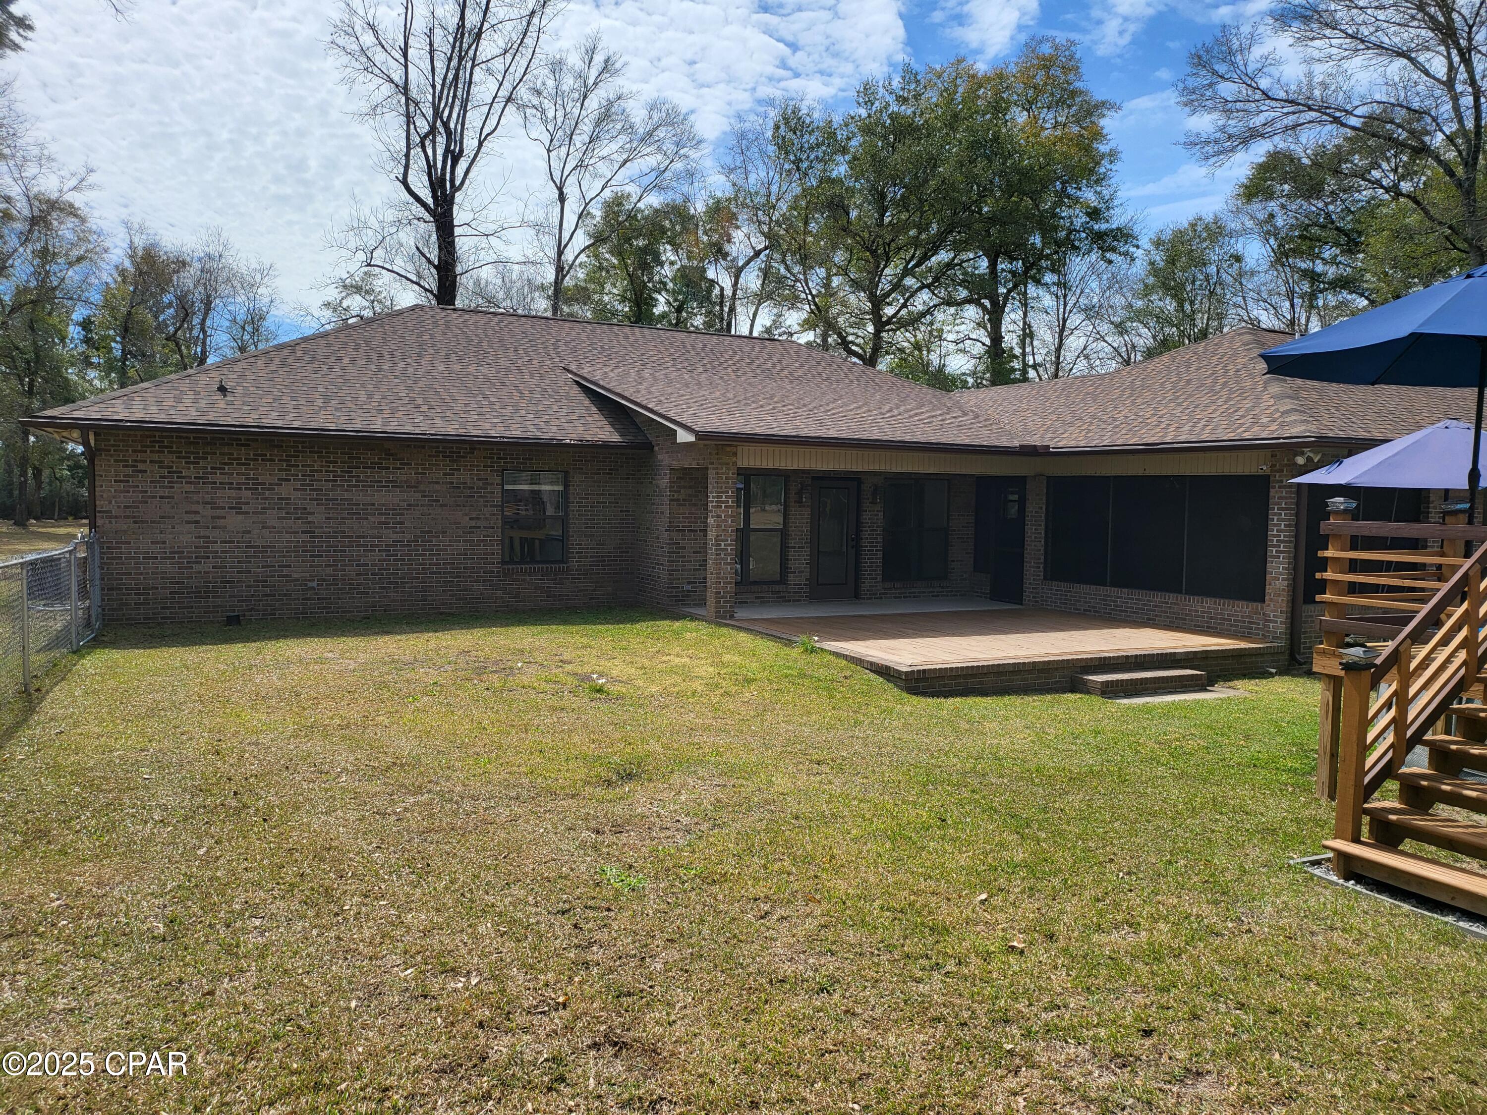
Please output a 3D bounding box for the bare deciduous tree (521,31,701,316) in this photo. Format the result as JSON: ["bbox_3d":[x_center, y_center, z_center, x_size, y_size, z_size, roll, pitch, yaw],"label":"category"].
[{"bbox_3d":[-5.426,-11.156,42.486,7.510,20.330,6.910,0,3,-7],"label":"bare deciduous tree"}]

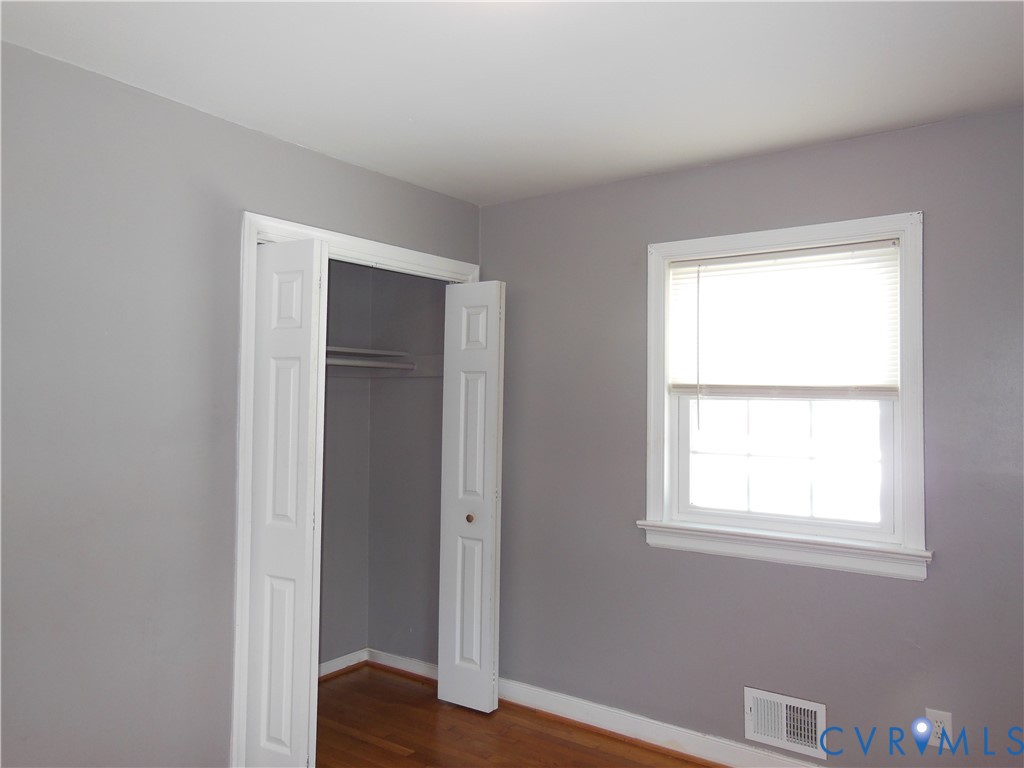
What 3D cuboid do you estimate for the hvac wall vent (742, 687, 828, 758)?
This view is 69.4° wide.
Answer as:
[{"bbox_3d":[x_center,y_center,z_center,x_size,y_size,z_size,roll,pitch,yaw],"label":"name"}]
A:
[{"bbox_3d":[1.030,1.280,2.796,0.300,0.197,0.025,0,-2,36],"label":"hvac wall vent"}]

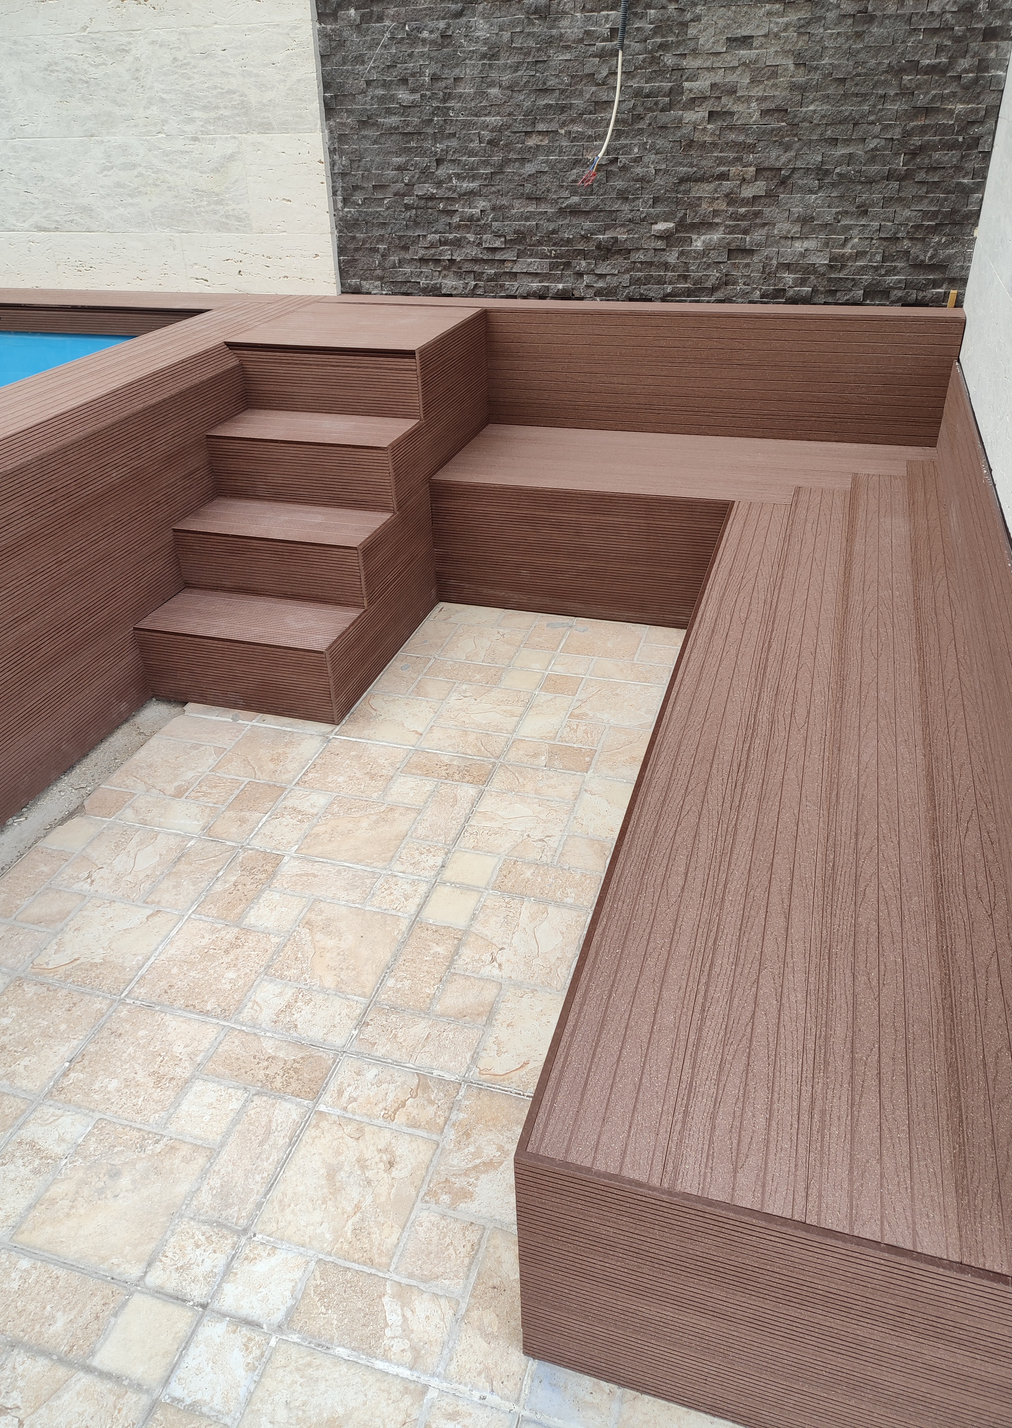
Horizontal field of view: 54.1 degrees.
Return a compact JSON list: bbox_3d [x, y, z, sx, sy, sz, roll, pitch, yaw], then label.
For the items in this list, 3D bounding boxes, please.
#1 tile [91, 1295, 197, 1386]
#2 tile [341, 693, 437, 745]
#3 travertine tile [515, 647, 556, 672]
[{"bbox_3d":[-0.484,0.845,1.336,0.105,0.012,0.097,8,34,15],"label":"tile"},{"bbox_3d":[-0.307,0.018,2.634,0.218,0.012,0.217,8,34,15],"label":"tile"},{"bbox_3d":[0.081,-0.150,2.872,0.096,0.014,0.111,7,34,16],"label":"travertine tile"}]

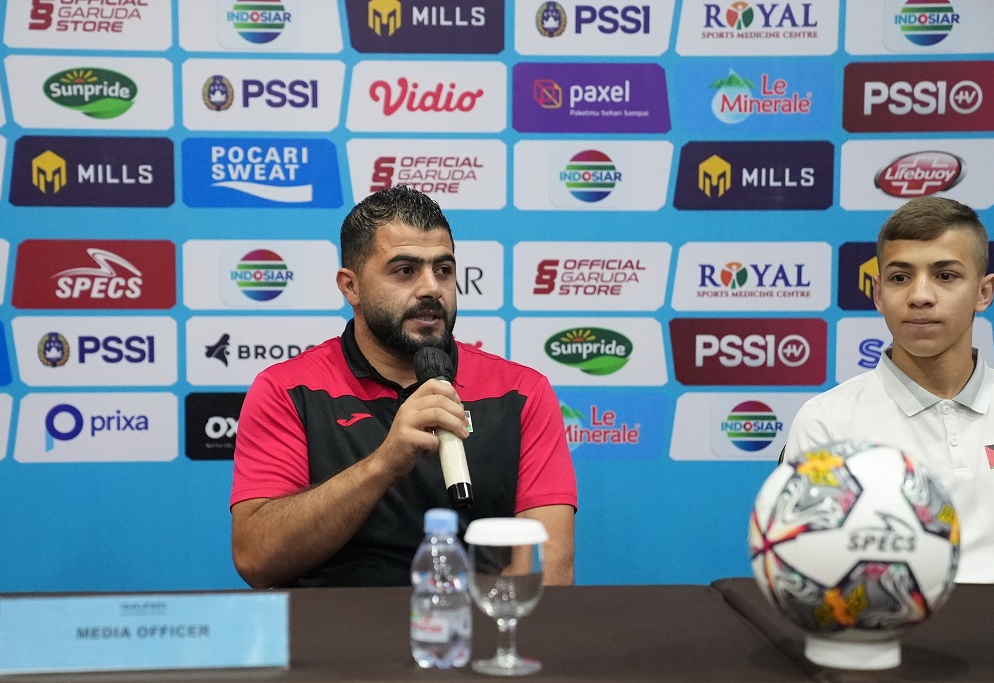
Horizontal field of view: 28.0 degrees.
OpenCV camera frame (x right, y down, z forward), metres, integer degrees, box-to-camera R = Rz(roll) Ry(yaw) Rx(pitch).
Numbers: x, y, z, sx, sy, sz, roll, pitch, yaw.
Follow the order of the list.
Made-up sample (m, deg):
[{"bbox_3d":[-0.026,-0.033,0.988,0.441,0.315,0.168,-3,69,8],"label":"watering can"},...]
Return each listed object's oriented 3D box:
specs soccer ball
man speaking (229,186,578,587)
[{"bbox_3d":[0.381,0.224,2.132,0.220,0.232,0.220,0,5,0],"label":"specs soccer ball"},{"bbox_3d":[-0.138,0.420,2.721,0.540,1.250,0.780,0,6,-3],"label":"man speaking"}]

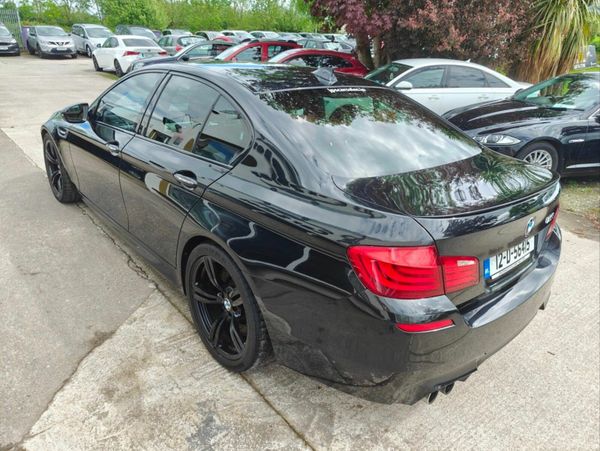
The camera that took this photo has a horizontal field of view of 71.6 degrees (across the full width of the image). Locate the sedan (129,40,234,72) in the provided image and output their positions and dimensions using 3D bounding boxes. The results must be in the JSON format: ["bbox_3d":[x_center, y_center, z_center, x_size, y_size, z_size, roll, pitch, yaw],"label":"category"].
[{"bbox_3d":[-3.130,-5.331,13.968,4.700,1.440,1.830,-4,25,-16],"label":"sedan"}]

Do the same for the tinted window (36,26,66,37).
[{"bbox_3d":[-14.115,-10.983,23.649,1.420,0.170,0.930,-17,58,-37],"label":"tinted window"}]

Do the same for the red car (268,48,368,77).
[{"bbox_3d":[-0.088,-4.884,13.360,4.250,1.490,1.780,1,23,-8],"label":"red car"}]

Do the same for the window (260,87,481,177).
[{"bbox_3d":[0.425,-0.583,2.267,1.200,0.110,0.780,-15,51,-40],"label":"window"}]

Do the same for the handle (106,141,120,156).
[{"bbox_3d":[-1.256,-0.512,2.804,0.055,0.045,0.225,-15,30,-40],"label":"handle"}]

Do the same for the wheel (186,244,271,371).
[{"bbox_3d":[-0.310,0.392,2.195,0.295,0.685,0.685,-15,30,-40],"label":"wheel"}]

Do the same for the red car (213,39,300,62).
[{"bbox_3d":[-1.987,-5.937,15.349,4.350,1.690,1.810,-3,24,-16],"label":"red car"}]

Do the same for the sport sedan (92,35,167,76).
[{"bbox_3d":[-7.221,-7.173,17.600,1.810,1.430,4.660,-15,30,-38],"label":"sport sedan"}]

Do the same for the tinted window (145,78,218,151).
[{"bbox_3d":[-0.699,-0.655,2.431,0.670,0.420,0.060,27,6,42],"label":"tinted window"}]

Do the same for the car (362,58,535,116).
[{"bbox_3d":[2.428,-2.736,8.816,4.860,1.455,1.860,0,24,-10],"label":"car"}]

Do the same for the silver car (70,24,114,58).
[{"bbox_3d":[-12.089,-11.014,24.923,1.840,1.680,4.580,-16,30,-35],"label":"silver car"}]

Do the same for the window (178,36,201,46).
[{"bbox_3d":[-4.756,-8.052,18.247,1.150,0.520,0.140,-13,-3,-34],"label":"window"}]

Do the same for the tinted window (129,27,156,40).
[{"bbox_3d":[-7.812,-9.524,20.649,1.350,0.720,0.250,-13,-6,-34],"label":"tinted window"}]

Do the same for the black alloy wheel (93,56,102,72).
[{"bbox_3d":[-8.576,-6.911,17.730,0.230,0.650,0.650,-16,30,-35],"label":"black alloy wheel"}]

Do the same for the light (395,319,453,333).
[{"bbox_3d":[0.465,0.364,1.525,0.250,0.042,0.045,-3,24,-17],"label":"light"}]

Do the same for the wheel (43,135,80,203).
[{"bbox_3d":[-2.305,-0.584,4.158,0.270,0.690,0.690,-15,30,-40],"label":"wheel"}]

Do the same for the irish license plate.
[{"bbox_3d":[0.960,0.122,1.856,0.520,0.112,0.020,-16,31,-39],"label":"irish license plate"}]

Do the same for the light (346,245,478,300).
[{"bbox_3d":[0.432,0.153,1.515,0.520,0.190,0.210,-7,25,-23],"label":"light"}]

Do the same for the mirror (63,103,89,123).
[{"bbox_3d":[-1.664,-0.838,3.086,0.230,0.160,0.160,-15,30,-40],"label":"mirror"}]

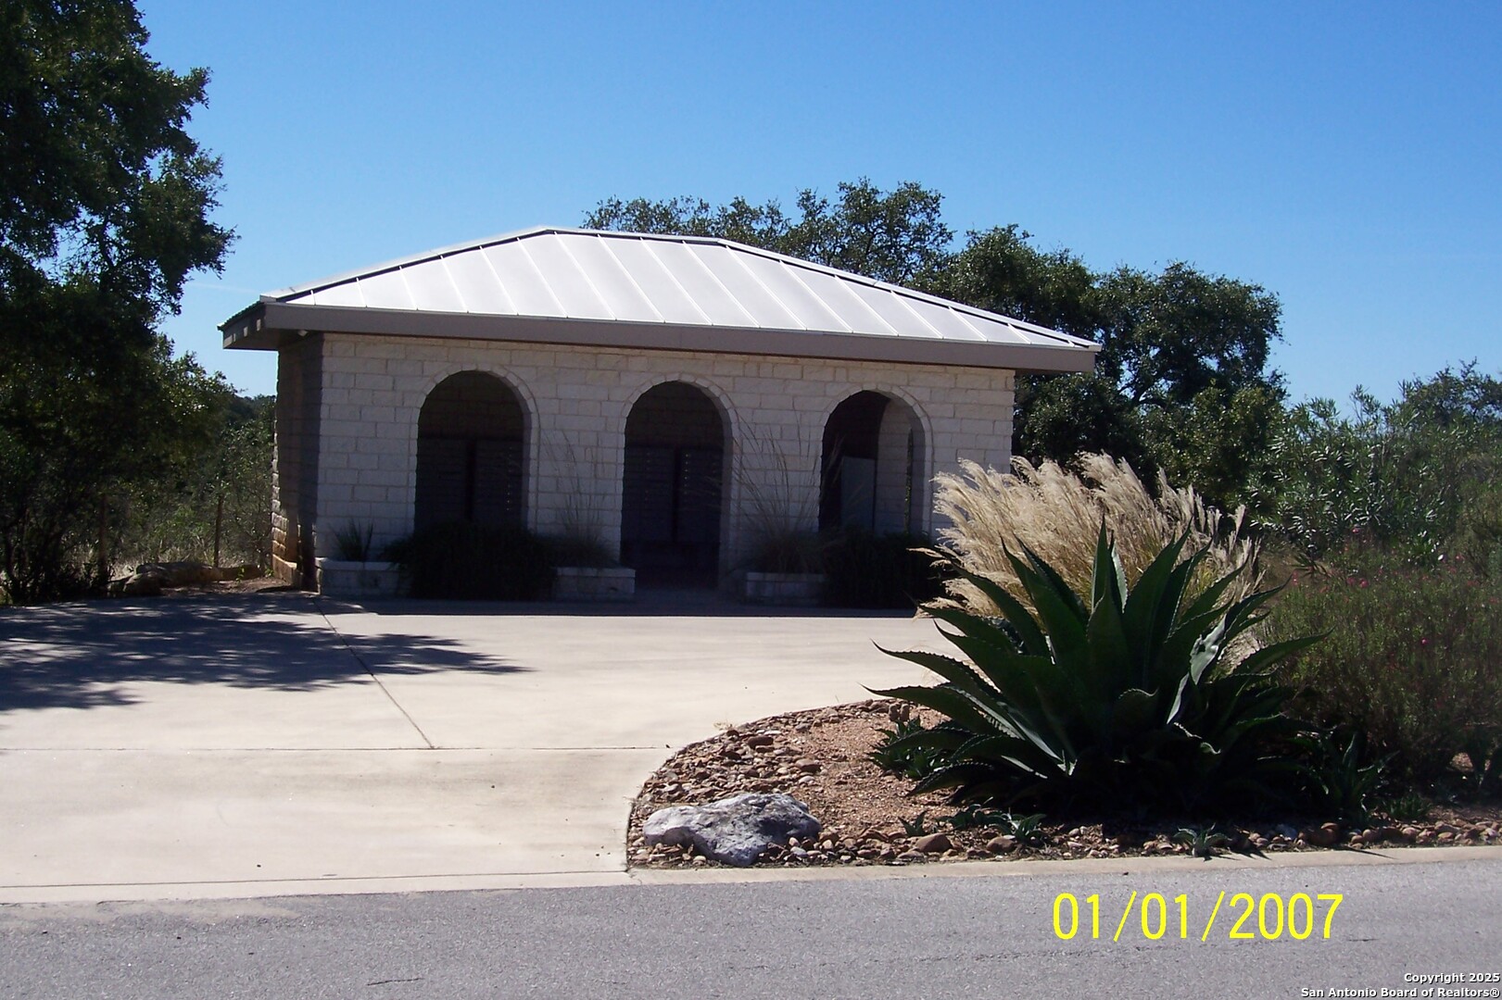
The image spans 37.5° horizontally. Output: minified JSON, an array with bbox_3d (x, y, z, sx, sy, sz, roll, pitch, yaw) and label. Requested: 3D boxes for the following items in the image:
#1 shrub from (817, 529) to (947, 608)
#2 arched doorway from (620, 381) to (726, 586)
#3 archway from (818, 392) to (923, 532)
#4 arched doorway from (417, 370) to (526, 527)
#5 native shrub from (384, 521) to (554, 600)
[{"bbox_3d":[1.626,0.806,26.738,1.645,0.930,1.128,2,2,-17],"label":"shrub"},{"bbox_3d":[-0.923,-0.187,26.847,1.335,2.500,0.395,2,2,-17],"label":"arched doorway"},{"bbox_3d":[1.463,-0.261,27.560,1.344,2.209,0.395,2,2,-17],"label":"archway"},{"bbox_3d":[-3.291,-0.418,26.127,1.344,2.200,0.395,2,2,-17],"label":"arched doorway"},{"bbox_3d":[-3.203,0.674,25.283,1.943,0.864,1.128,2,2,-17],"label":"native shrub"}]

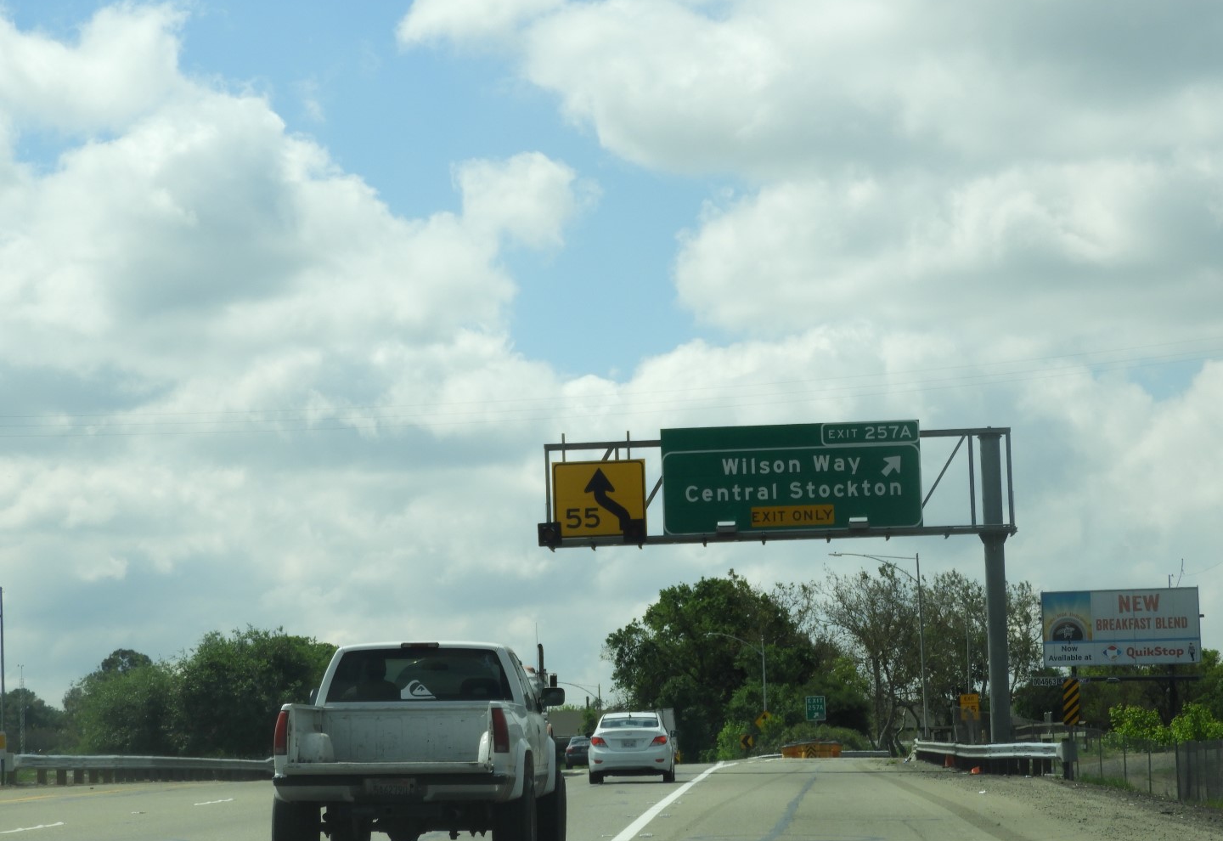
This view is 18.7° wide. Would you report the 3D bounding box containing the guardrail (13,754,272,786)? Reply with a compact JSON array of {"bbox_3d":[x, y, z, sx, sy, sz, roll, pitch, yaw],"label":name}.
[{"bbox_3d":[-13.530,10.751,114.000,0.550,0.760,48.500,-2,-5,2],"label":"guardrail"}]

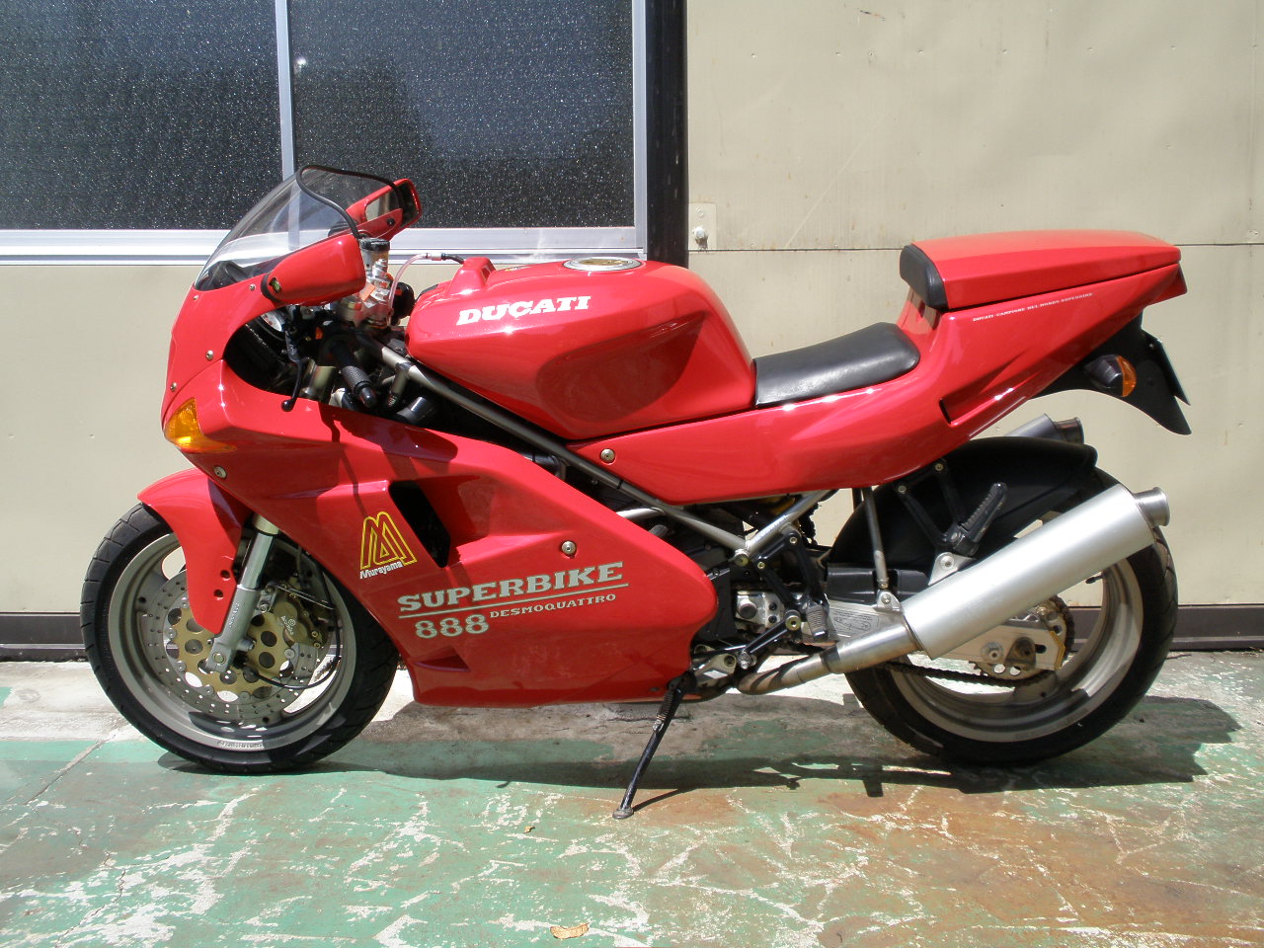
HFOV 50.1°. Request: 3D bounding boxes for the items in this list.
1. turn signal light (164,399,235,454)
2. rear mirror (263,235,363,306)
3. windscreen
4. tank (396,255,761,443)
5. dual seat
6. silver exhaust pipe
[{"bbox_3d":[-0.715,-0.079,2.238,0.120,0.085,0.100,-9,21,-23],"label":"turn signal light"},{"bbox_3d":[-0.485,-0.308,2.041,0.160,0.095,0.140,-6,20,-14],"label":"rear mirror"},{"bbox_3d":[-0.583,-0.422,2.292,0.340,0.220,0.420,0,19,0],"label":"windscreen"},{"bbox_3d":[-0.087,-0.233,2.360,0.600,0.290,0.360,0,19,0],"label":"tank"},{"bbox_3d":[0.558,-0.277,2.346,0.700,0.265,0.290,0,19,0],"label":"dual seat"},{"bbox_3d":[0.556,0.241,2.346,0.803,0.133,0.130,-30,13,16],"label":"silver exhaust pipe"}]

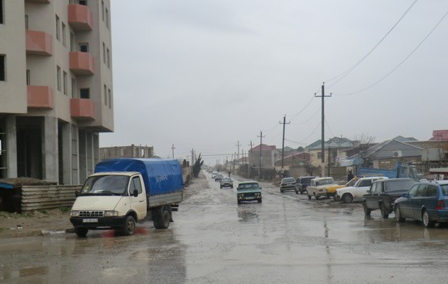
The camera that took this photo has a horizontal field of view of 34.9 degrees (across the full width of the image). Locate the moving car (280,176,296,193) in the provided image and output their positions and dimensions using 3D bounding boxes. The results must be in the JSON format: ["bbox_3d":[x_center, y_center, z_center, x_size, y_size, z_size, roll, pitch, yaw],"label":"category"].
[{"bbox_3d":[6.900,4.605,74.500,1.670,1.410,4.100,-2,-3,0],"label":"moving car"}]

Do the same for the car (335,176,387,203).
[{"bbox_3d":[9.050,3.000,44.700,4.100,1.440,1.620,-2,-3,-6],"label":"car"}]

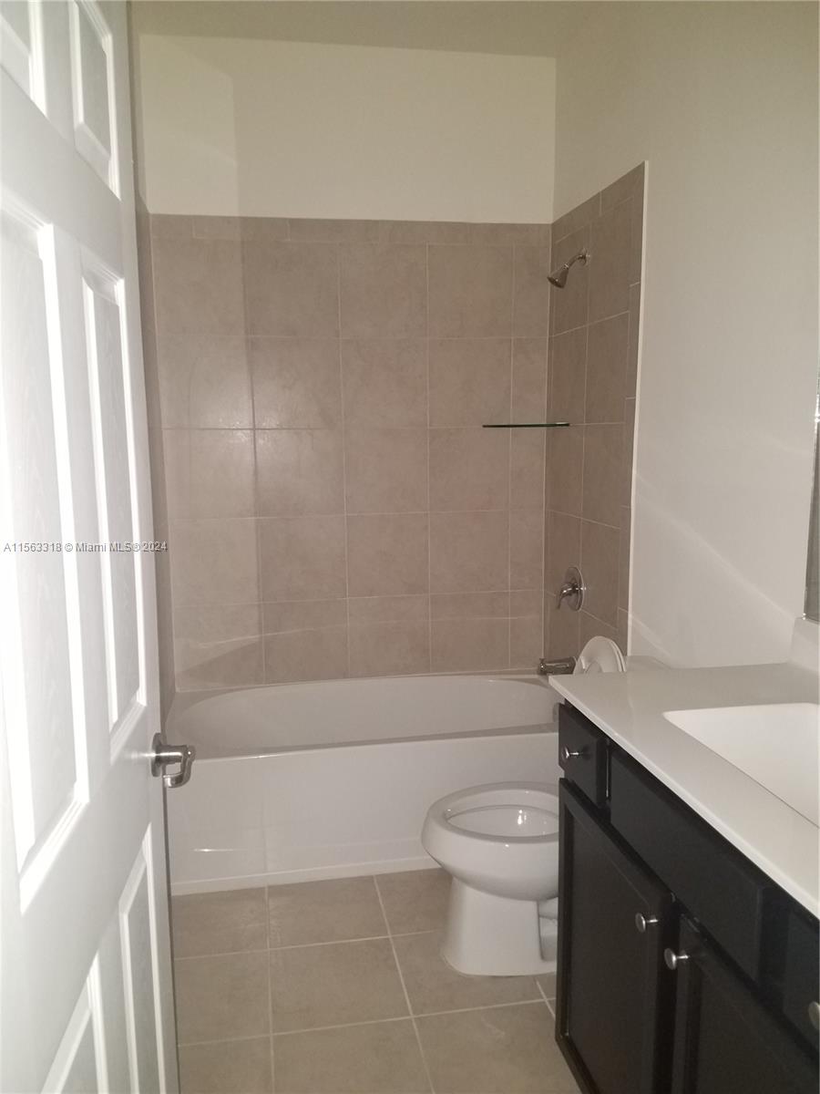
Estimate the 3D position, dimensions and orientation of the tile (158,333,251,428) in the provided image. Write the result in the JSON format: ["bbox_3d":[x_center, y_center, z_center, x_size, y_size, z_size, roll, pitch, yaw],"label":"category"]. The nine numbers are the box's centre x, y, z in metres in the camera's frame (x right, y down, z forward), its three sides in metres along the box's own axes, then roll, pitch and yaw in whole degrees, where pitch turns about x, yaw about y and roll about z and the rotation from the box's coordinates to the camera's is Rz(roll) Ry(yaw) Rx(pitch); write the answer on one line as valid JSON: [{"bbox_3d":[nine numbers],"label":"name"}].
[{"bbox_3d":[-0.745,-0.602,3.014,0.330,0.335,0.012,-2,8,-10],"label":"tile"}]

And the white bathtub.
[{"bbox_3d":[-0.107,0.791,2.977,1.500,0.438,0.705,-2,8,-10],"label":"white bathtub"}]

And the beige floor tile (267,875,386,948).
[{"bbox_3d":[-0.245,1.065,2.401,0.330,0.010,0.318,-2,8,-10],"label":"beige floor tile"}]

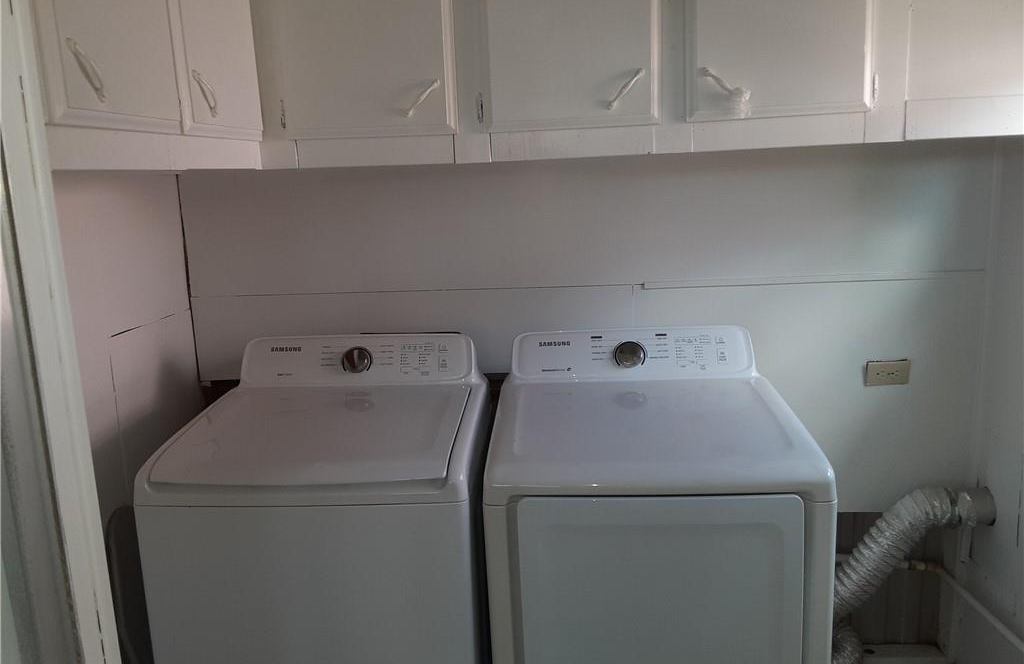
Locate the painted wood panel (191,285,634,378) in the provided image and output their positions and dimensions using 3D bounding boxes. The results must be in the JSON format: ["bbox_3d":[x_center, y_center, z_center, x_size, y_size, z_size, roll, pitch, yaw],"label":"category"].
[{"bbox_3d":[-0.301,0.004,2.371,1.314,0.256,0.020,-2,10,4],"label":"painted wood panel"}]

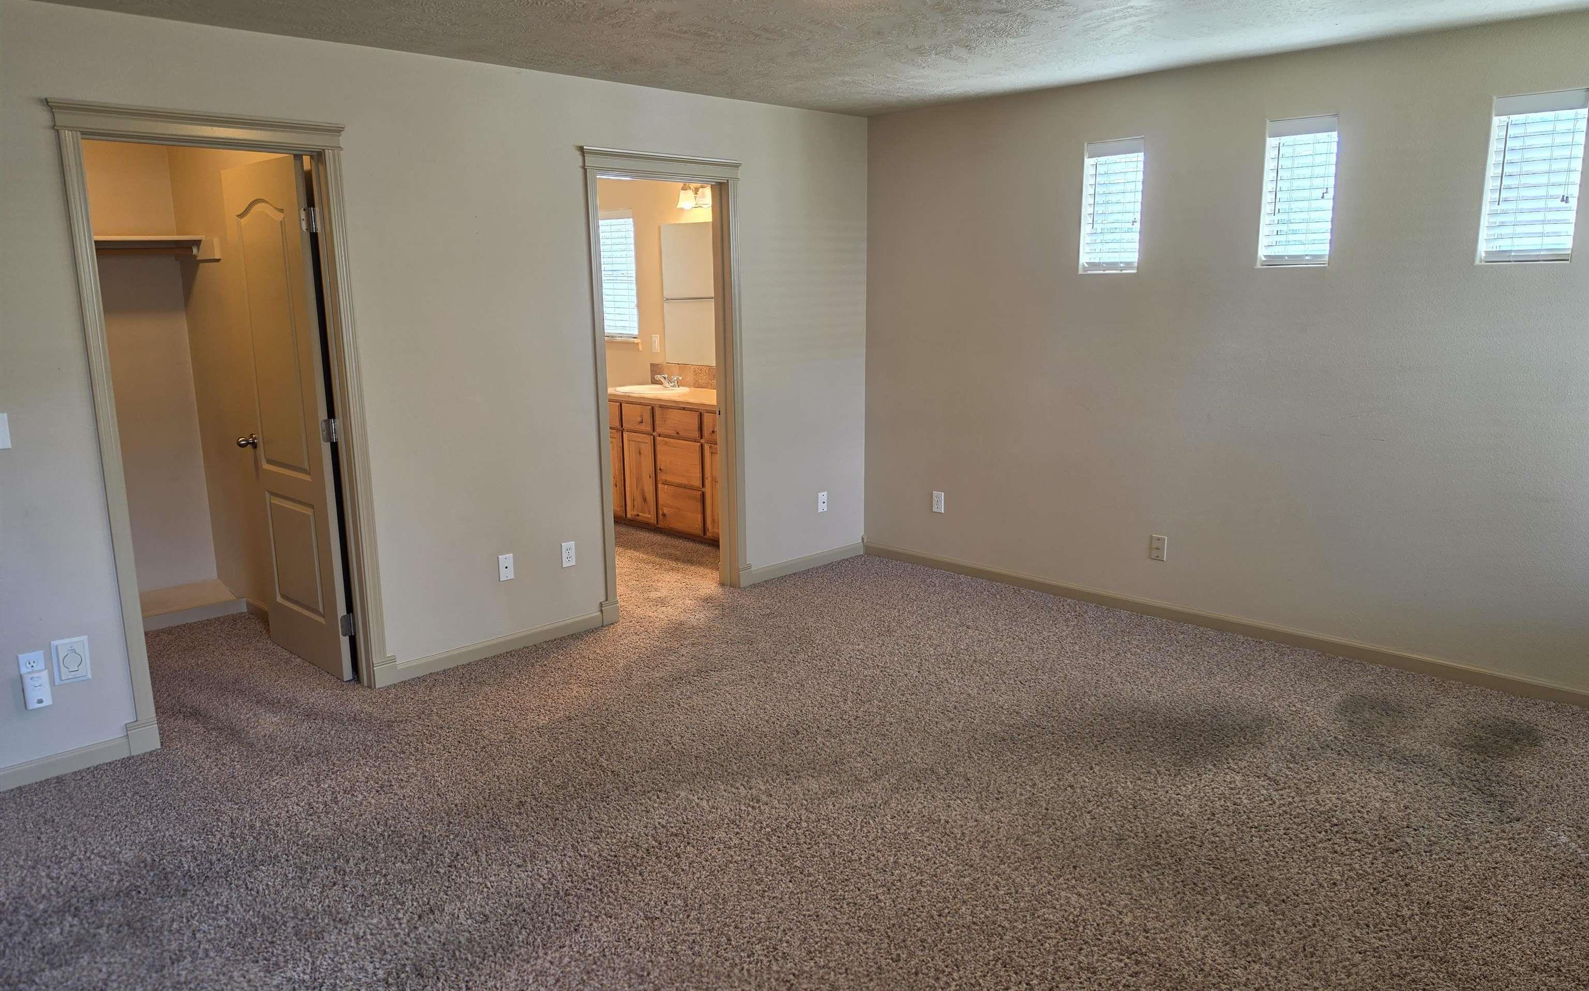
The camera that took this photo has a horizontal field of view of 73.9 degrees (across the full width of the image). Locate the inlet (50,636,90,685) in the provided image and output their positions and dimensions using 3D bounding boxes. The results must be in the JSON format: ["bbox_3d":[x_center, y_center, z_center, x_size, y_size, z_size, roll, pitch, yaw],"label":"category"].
[{"bbox_3d":[-2.361,0.537,3.447,0.020,0.145,0.097,10,16,44],"label":"inlet"}]

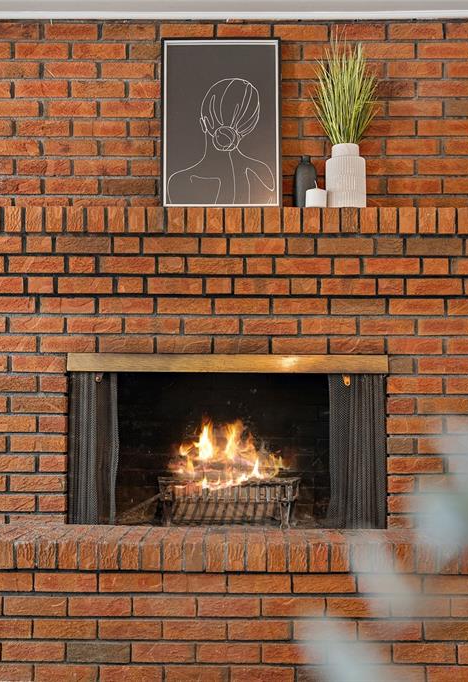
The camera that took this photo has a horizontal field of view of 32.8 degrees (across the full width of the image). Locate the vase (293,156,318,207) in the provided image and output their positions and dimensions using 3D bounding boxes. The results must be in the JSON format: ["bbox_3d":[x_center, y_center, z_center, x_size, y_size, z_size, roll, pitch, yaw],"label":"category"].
[{"bbox_3d":[0.254,-0.554,2.800,0.074,0.183,0.074,0,0,0],"label":"vase"}]

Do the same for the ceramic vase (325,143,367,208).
[{"bbox_3d":[0.392,-0.570,2.780,0.139,0.216,0.139,0,0,0],"label":"ceramic vase"}]

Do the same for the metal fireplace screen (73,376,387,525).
[{"bbox_3d":[-0.023,0.351,3.000,1.130,0.605,0.430,0,0,0],"label":"metal fireplace screen"}]

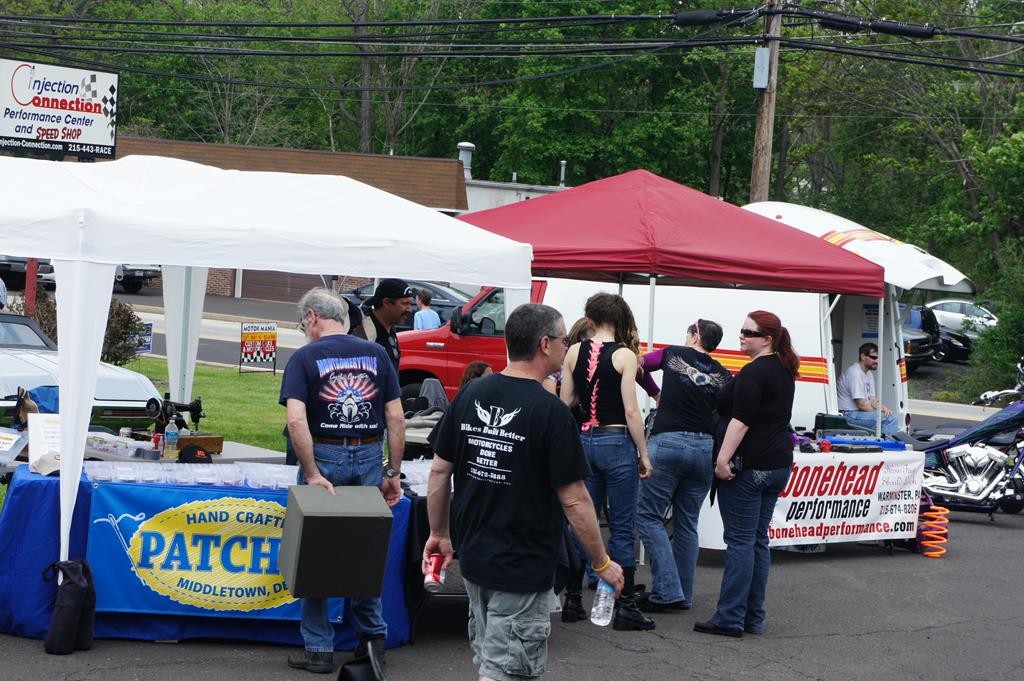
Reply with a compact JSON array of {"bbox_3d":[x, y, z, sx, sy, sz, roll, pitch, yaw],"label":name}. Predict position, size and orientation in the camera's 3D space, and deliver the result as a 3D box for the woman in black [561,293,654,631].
[{"bbox_3d":[0.505,0.646,12.450,0.490,1.750,0.400,3,1,12],"label":"woman in black"}]

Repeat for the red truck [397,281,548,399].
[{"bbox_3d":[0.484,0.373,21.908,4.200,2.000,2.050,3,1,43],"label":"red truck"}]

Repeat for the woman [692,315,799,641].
[{"bbox_3d":[1.253,0.708,12.400,0.460,1.690,0.480,3,1,28],"label":"woman"}]

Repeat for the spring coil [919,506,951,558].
[{"bbox_3d":[3.082,1.374,16.949,0.190,0.385,0.190,3,1,11],"label":"spring coil"}]

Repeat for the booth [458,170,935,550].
[{"bbox_3d":[1.026,0.105,17.253,2.850,2.720,3.000,2,1,-44],"label":"booth"}]

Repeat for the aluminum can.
[{"bbox_3d":[-0.258,0.775,7.800,0.066,0.122,0.066,2,-30,1],"label":"aluminum can"}]

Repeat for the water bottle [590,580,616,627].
[{"bbox_3d":[0.311,0.829,7.550,0.065,0.200,0.065,12,-9,0],"label":"water bottle"}]

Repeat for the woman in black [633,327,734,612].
[{"bbox_3d":[0.994,0.724,13.500,0.500,1.640,0.460,2,1,-30],"label":"woman in black"}]

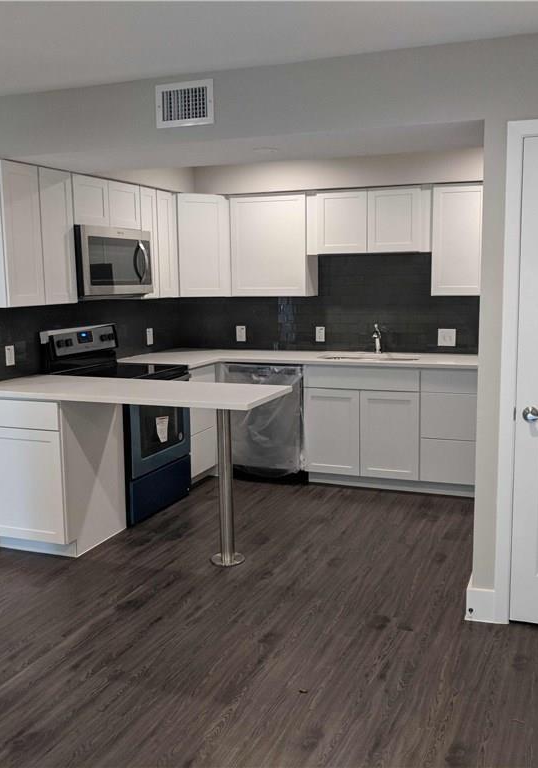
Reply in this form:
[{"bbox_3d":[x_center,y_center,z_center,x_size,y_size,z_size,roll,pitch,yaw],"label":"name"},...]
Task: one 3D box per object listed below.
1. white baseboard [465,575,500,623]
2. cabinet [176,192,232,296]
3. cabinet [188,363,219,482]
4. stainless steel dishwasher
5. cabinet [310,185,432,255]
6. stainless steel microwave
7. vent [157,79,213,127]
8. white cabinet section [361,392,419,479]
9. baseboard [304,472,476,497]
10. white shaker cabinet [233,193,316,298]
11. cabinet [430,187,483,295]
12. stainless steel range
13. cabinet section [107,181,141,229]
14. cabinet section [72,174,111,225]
[{"bbox_3d":[0.934,0.964,3.380,0.122,0.137,0.063,2,8,21],"label":"white baseboard"},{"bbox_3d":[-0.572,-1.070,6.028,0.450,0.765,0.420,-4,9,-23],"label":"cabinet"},{"bbox_3d":[-0.772,0.293,5.675,0.630,0.885,0.497,2,8,21],"label":"cabinet"},{"bbox_3d":[0.083,0.251,5.861,0.605,0.870,0.610,2,9,21],"label":"stainless steel dishwasher"},{"bbox_3d":[0.763,-1.188,5.659,0.925,0.463,0.320,2,8,21],"label":"cabinet"},{"bbox_3d":[-1.121,-0.775,4.976,0.405,0.440,0.766,2,8,21],"label":"stainless steel microwave"},{"bbox_3d":[-0.393,-1.304,3.587,0.297,0.195,0.022,2,9,21],"label":"vent"},{"bbox_3d":[0.952,0.319,5.660,0.420,0.613,0.610,2,8,21],"label":"white cabinet section"},{"bbox_3d":[0.885,0.695,5.384,1.260,0.104,0.020,2,9,21],"label":"baseboard"},{"bbox_3d":[0.048,-1.051,5.862,0.600,0.755,0.330,2,9,21],"label":"white shaker cabinet"},{"bbox_3d":[1.383,-1.013,5.438,0.403,0.765,0.323,2,8,21],"label":"cabinet"},{"bbox_3d":[-0.956,0.221,5.125,0.680,1.190,0.762,2,9,22],"label":"stainless steel range"},{"bbox_3d":[-1.080,-1.164,5.089,0.318,0.291,0.374,2,8,21],"label":"cabinet section"},{"bbox_3d":[-1.217,-1.114,4.736,0.318,0.291,0.391,2,8,21],"label":"cabinet section"}]

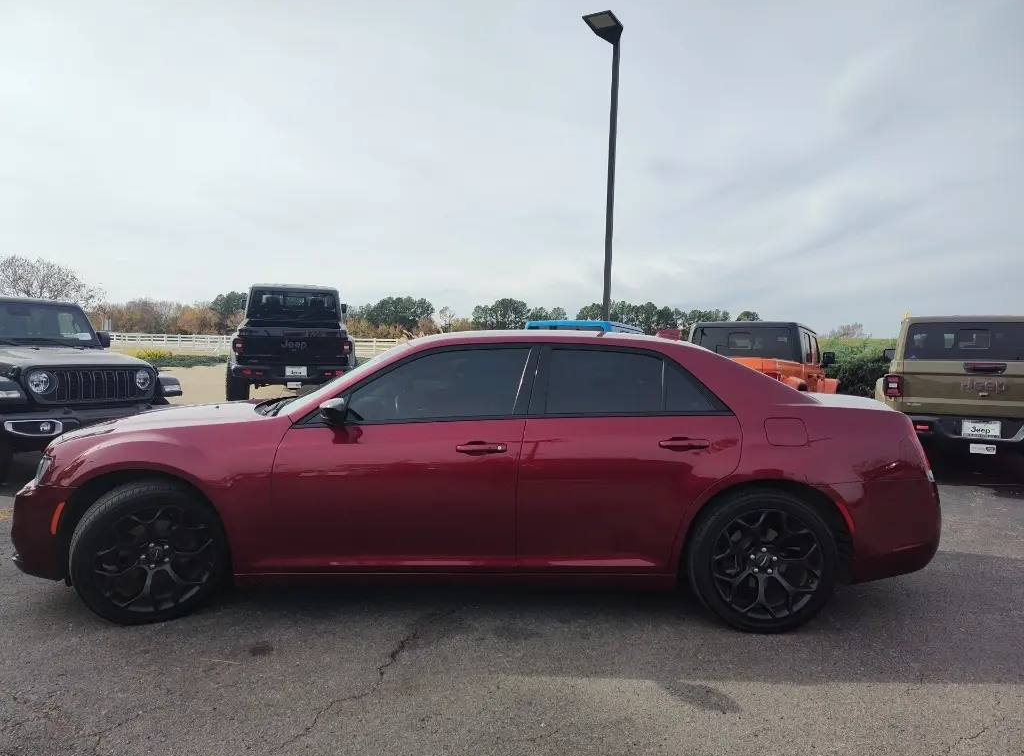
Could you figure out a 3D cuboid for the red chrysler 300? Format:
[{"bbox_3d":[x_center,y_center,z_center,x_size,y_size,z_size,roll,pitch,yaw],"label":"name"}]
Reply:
[{"bbox_3d":[-0.125,0.459,4.220,5.040,1.485,1.950,1,3,0],"label":"red chrysler 300"}]

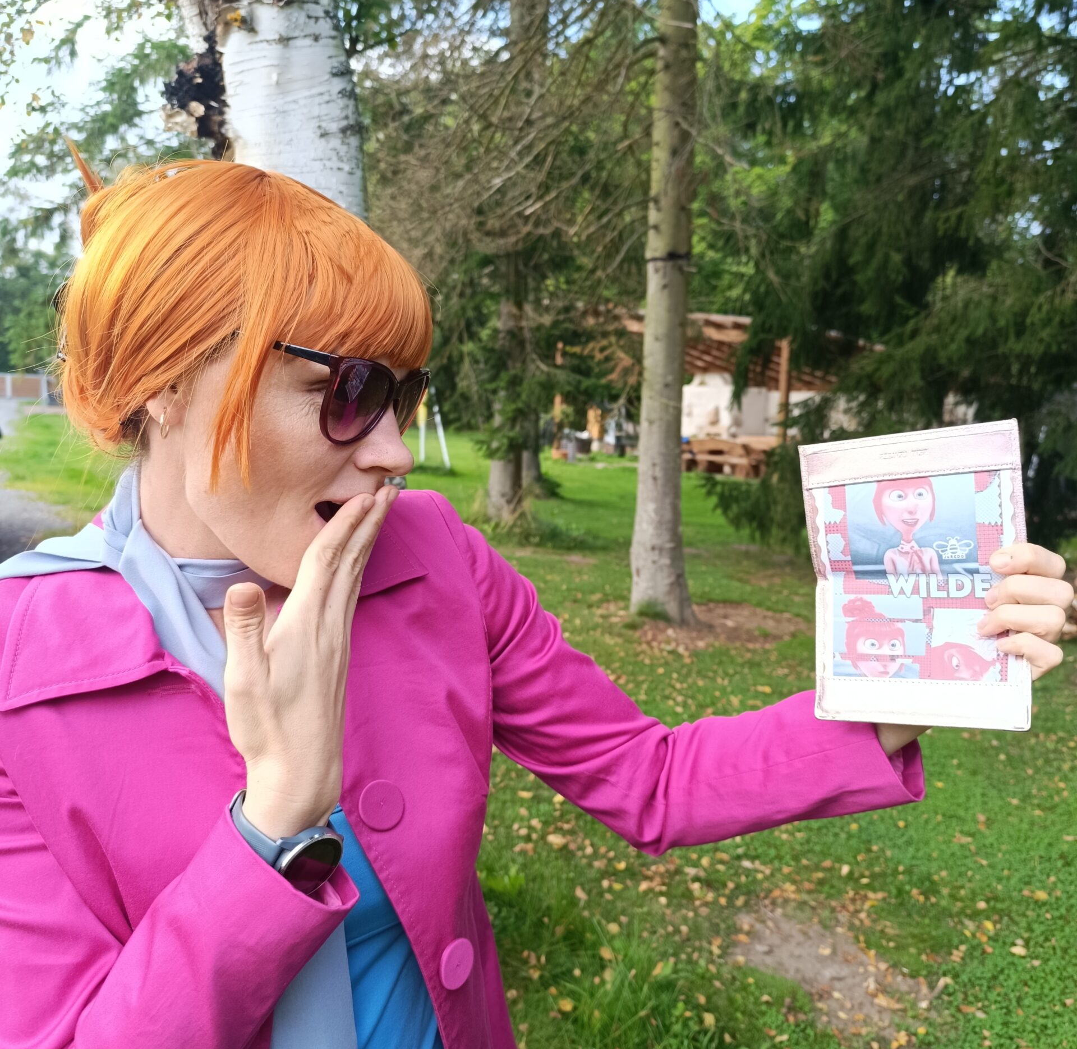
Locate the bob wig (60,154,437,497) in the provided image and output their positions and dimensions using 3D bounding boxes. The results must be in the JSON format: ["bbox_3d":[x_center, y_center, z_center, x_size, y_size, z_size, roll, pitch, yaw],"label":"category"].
[{"bbox_3d":[-0.178,-0.123,0.620,0.235,0.205,0.190,15,8,18],"label":"bob wig"}]

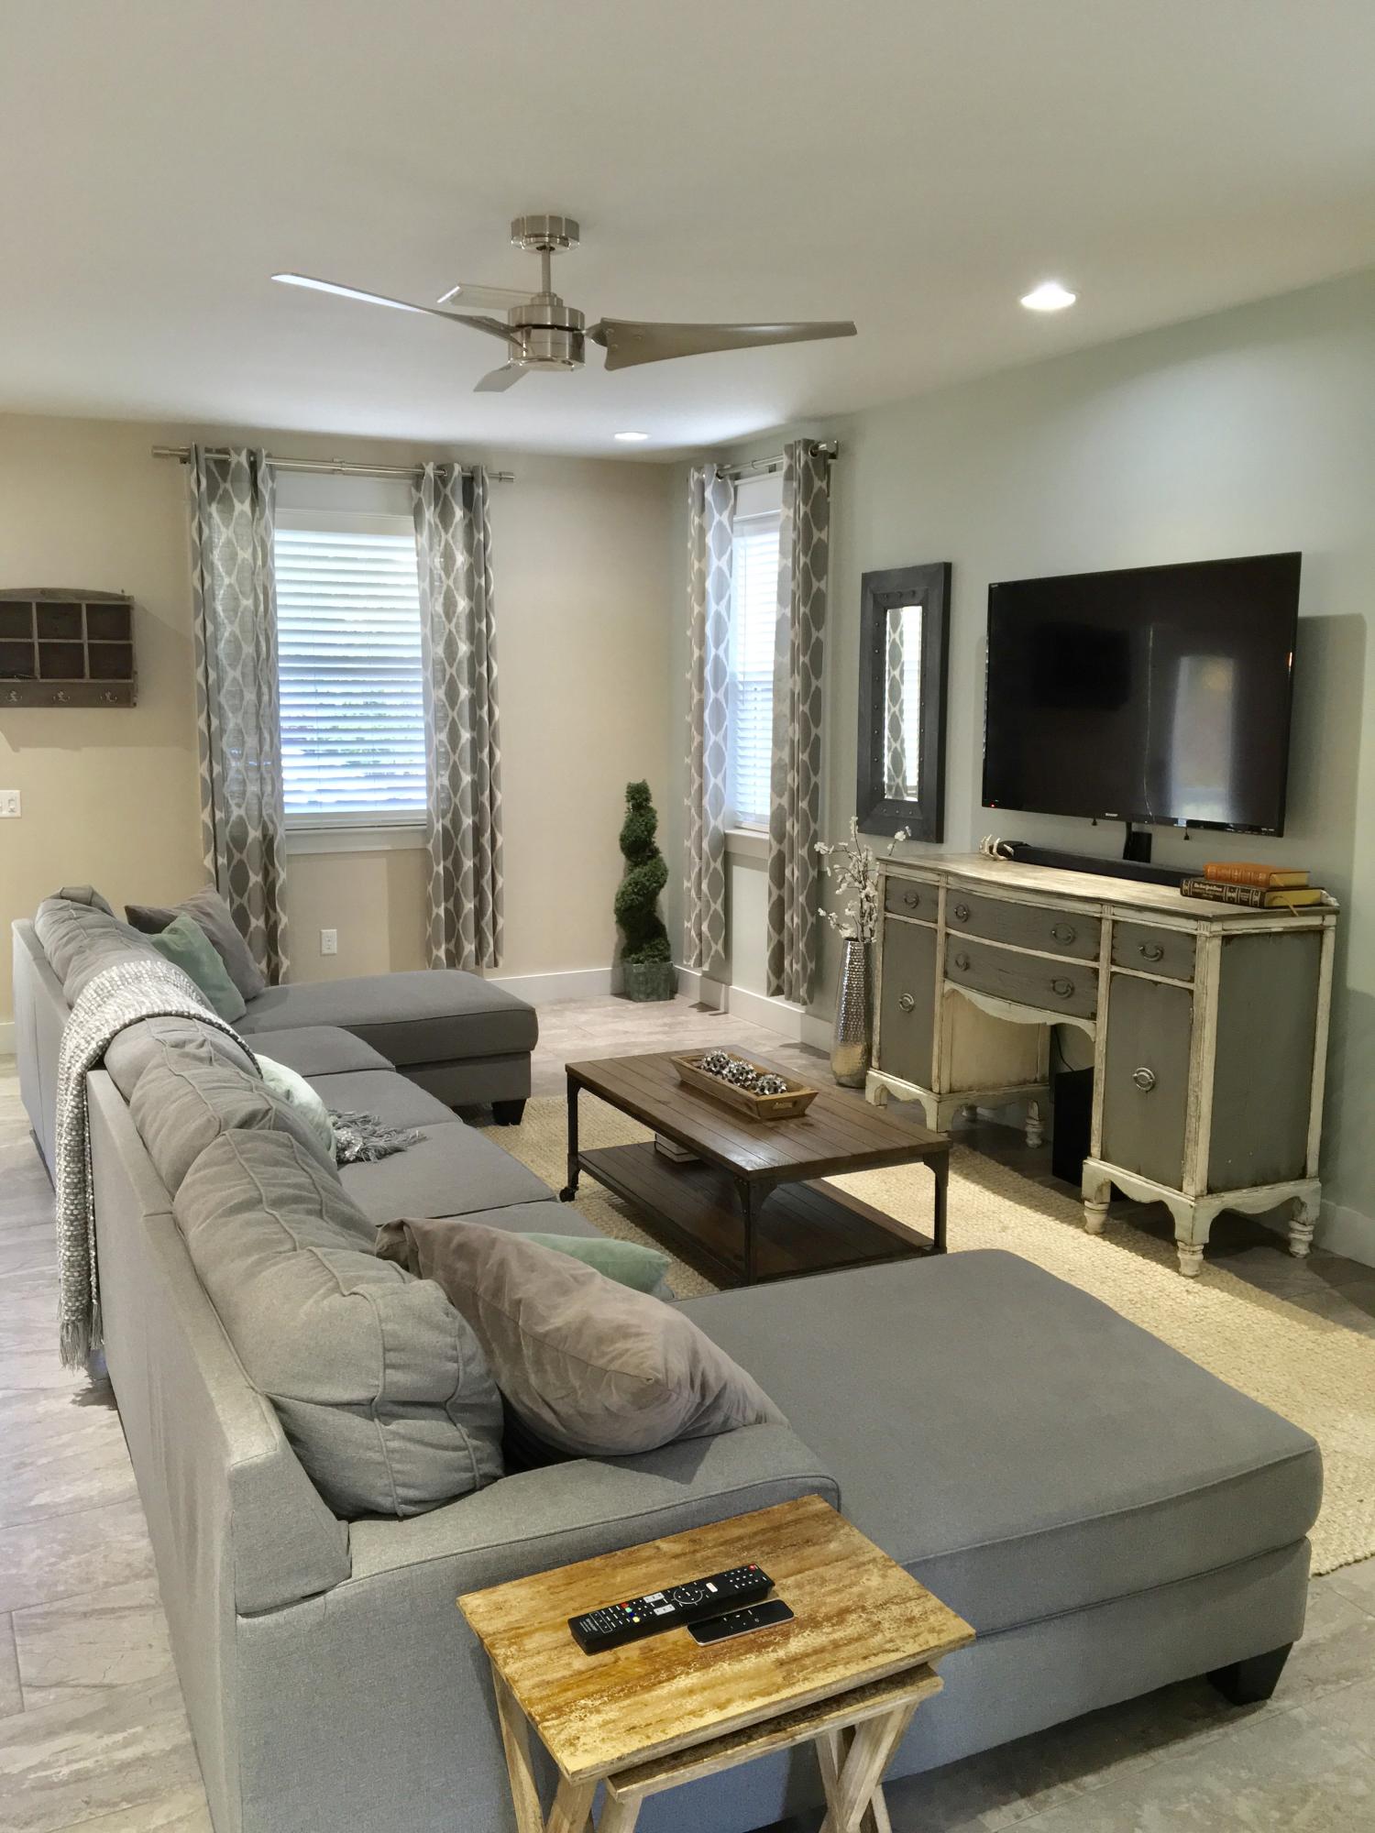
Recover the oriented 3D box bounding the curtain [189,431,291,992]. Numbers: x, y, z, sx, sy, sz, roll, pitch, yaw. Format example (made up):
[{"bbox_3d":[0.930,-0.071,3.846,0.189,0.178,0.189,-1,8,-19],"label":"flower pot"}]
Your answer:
[{"bbox_3d":[-2.016,-0.862,6.967,0.345,2.430,0.120,-4,10,-27],"label":"curtain"}]

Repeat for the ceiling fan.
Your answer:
[{"bbox_3d":[-0.373,-1.535,3.867,1.420,0.340,1.320,-3,9,-17],"label":"ceiling fan"}]

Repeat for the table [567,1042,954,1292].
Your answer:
[{"bbox_3d":[0.156,0.748,4.471,0.610,0.445,1.180,-4,10,-27],"label":"table"}]

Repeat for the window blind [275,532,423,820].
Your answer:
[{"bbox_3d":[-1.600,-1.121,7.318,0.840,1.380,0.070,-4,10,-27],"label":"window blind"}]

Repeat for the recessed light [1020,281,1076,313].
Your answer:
[{"bbox_3d":[1.044,-1.783,4.455,0.160,0.030,0.160,-4,10,-27],"label":"recessed light"}]

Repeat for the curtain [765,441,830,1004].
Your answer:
[{"bbox_3d":[0.491,-0.813,6.681,0.109,2.393,0.302,-4,10,-27],"label":"curtain"}]

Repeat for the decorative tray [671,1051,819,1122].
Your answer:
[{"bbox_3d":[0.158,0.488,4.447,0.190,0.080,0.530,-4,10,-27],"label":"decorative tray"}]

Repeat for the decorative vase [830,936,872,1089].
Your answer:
[{"bbox_3d":[0.687,0.384,6.370,0.178,0.604,0.178,0,9,0],"label":"decorative vase"}]

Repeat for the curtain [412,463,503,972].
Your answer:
[{"bbox_3d":[-1.096,-0.931,7.422,0.361,2.413,0.117,-4,10,-27],"label":"curtain"}]

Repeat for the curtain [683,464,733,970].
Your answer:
[{"bbox_3d":[0.106,-0.918,7.419,0.109,2.426,0.319,-4,10,-27],"label":"curtain"}]

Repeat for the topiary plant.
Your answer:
[{"bbox_3d":[-0.220,-0.137,7.938,0.265,1.133,0.235,-4,10,-27],"label":"topiary plant"}]

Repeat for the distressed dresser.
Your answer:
[{"bbox_3d":[1.229,0.382,5.045,0.507,1.030,1.636,-4,10,-27],"label":"distressed dresser"}]

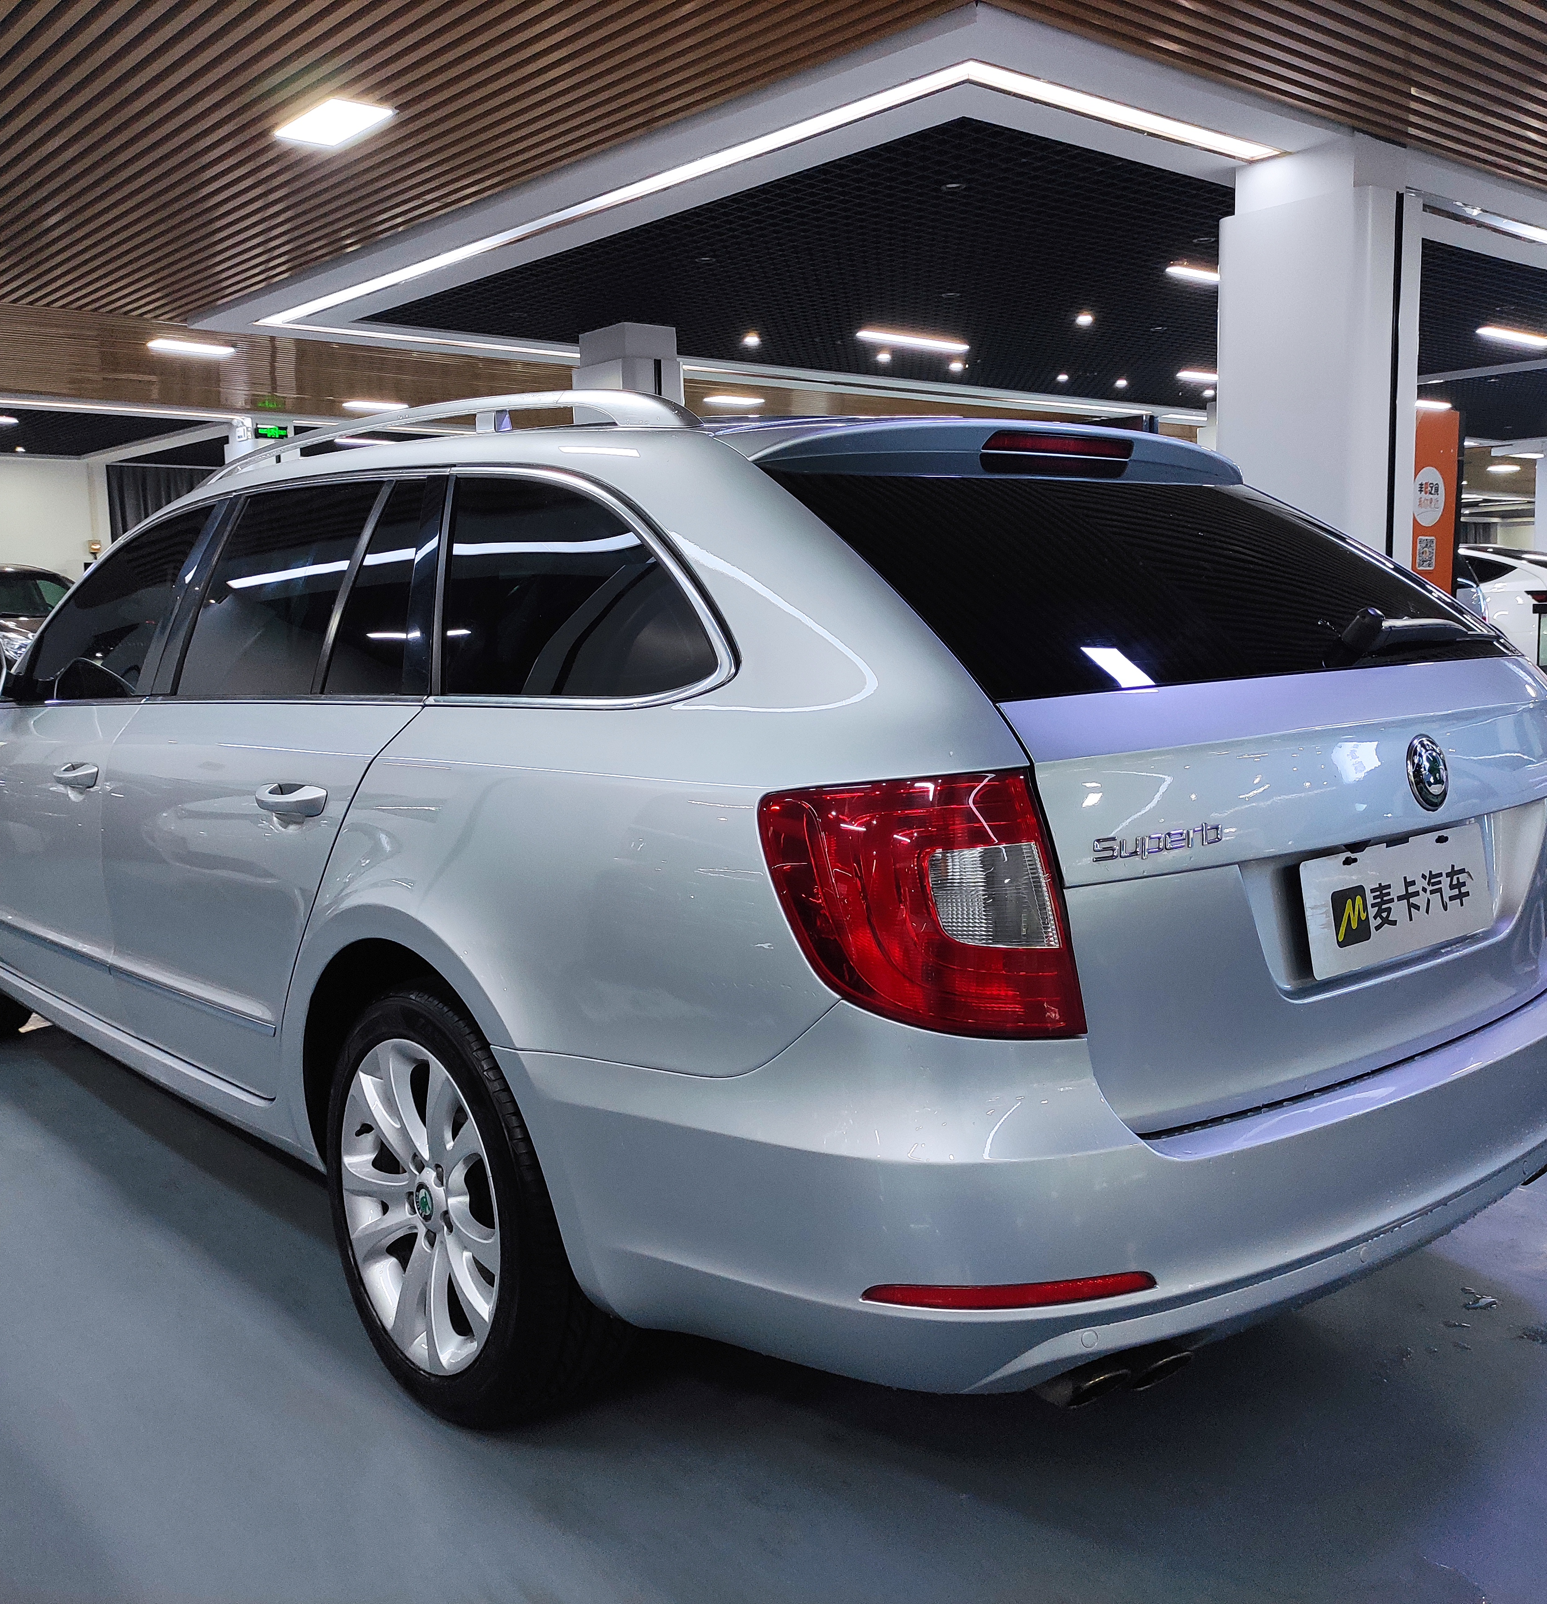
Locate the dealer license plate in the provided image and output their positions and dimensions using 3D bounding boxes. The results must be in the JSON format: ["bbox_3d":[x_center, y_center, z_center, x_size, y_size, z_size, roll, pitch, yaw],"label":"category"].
[{"bbox_3d":[0.807,0.120,1.965,0.440,0.140,0.012,-7,-1,-40],"label":"dealer license plate"}]

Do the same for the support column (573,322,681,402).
[{"bbox_3d":[-1.047,-1.921,11.636,0.500,3.137,0.630,-8,10,-40],"label":"support column"}]

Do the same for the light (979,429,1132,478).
[{"bbox_3d":[0.416,-0.511,2.270,0.350,0.070,0.050,-7,9,-40],"label":"light"}]

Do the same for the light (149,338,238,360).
[{"bbox_3d":[-4.216,-3.290,11.187,0.600,0.050,0.300,-8,10,-40],"label":"light"}]

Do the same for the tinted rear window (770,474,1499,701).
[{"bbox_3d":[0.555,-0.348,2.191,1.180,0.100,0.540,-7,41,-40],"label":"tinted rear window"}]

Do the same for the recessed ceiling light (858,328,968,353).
[{"bbox_3d":[1.101,-3.653,12.218,1.200,0.050,0.120,-8,10,-40],"label":"recessed ceiling light"}]

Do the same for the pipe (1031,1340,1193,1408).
[{"bbox_3d":[0.348,0.613,1.737,0.200,0.066,0.140,-7,9,-40],"label":"pipe"}]

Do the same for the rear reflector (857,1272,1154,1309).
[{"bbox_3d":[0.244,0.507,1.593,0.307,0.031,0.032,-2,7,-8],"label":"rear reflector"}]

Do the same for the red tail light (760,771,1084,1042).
[{"bbox_3d":[0.161,0.117,1.602,0.295,0.275,0.210,-7,9,-40],"label":"red tail light"}]

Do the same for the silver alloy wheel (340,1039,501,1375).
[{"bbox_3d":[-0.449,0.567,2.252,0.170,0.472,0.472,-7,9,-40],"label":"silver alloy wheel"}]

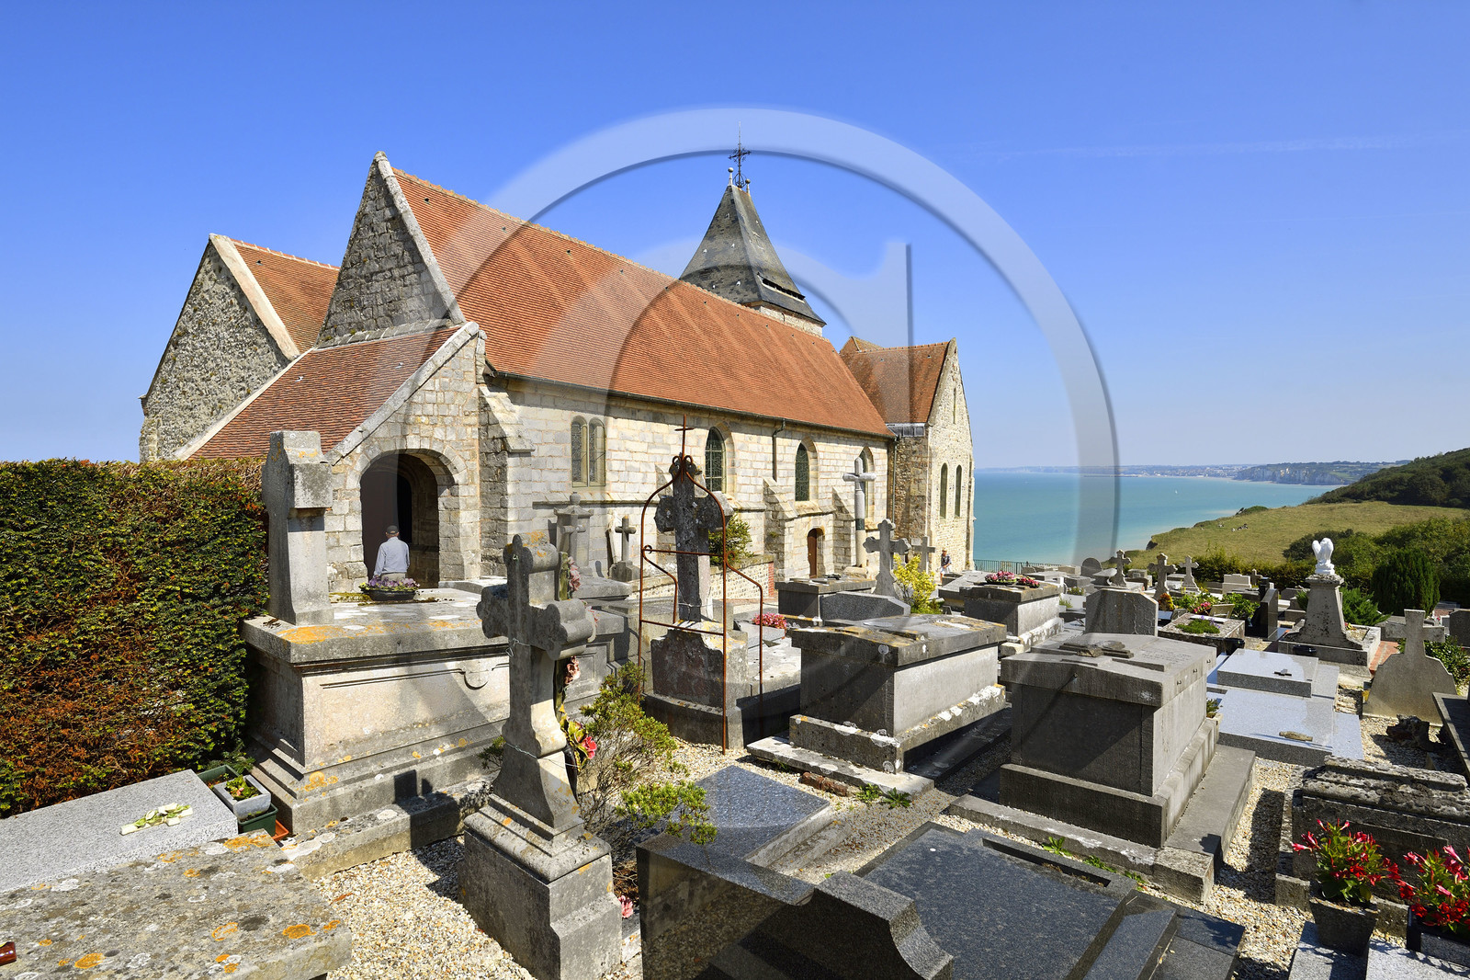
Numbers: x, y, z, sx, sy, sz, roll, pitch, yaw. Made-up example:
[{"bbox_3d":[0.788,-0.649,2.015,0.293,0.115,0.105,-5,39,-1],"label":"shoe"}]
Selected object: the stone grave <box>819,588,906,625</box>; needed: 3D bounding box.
[{"bbox_3d":[2.145,1.995,12.887,1.500,0.580,0.200,1,2,40],"label":"stone grave"}]

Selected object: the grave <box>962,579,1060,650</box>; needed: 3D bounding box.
[{"bbox_3d":[4.408,1.825,12.191,0.950,0.870,2.000,1,2,40],"label":"grave"}]

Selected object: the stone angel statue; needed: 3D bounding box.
[{"bbox_3d":[9.805,1.109,12.909,0.400,0.632,0.340,2,2,39],"label":"stone angel statue"}]

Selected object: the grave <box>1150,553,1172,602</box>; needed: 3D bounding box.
[{"bbox_3d":[9.916,2.115,18.021,0.650,1.300,0.200,2,2,39],"label":"grave"}]

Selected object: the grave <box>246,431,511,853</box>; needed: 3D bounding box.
[{"bbox_3d":[-1.787,0.636,4.613,1.100,1.880,2.000,1,2,40],"label":"grave"}]

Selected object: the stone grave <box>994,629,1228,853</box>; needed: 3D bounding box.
[{"bbox_3d":[2.582,1.421,5.177,0.900,0.930,2.000,1,2,40],"label":"stone grave"}]

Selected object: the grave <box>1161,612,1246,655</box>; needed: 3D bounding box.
[{"bbox_3d":[8.653,2.663,14.400,1.050,0.320,2.100,2,2,40],"label":"grave"}]

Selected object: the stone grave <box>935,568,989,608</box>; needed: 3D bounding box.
[{"bbox_3d":[5.869,2.605,18.758,1.150,0.680,2.100,1,2,34],"label":"stone grave"}]

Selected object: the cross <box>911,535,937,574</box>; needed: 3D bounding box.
[{"bbox_3d":[4.765,1.793,19.520,0.620,1.250,0.160,1,2,38],"label":"cross"}]

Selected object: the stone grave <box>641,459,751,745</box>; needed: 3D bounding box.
[{"bbox_3d":[-0.312,0.879,6.682,0.900,2.370,0.380,1,2,40],"label":"stone grave"}]

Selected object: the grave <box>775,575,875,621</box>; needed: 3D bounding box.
[{"bbox_3d":[1.783,1.981,14.656,0.940,0.850,2.000,1,2,40],"label":"grave"}]

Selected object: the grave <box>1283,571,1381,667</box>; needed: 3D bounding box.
[{"bbox_3d":[10.396,2.080,13.555,1.150,1.340,2.450,2,3,42],"label":"grave"}]

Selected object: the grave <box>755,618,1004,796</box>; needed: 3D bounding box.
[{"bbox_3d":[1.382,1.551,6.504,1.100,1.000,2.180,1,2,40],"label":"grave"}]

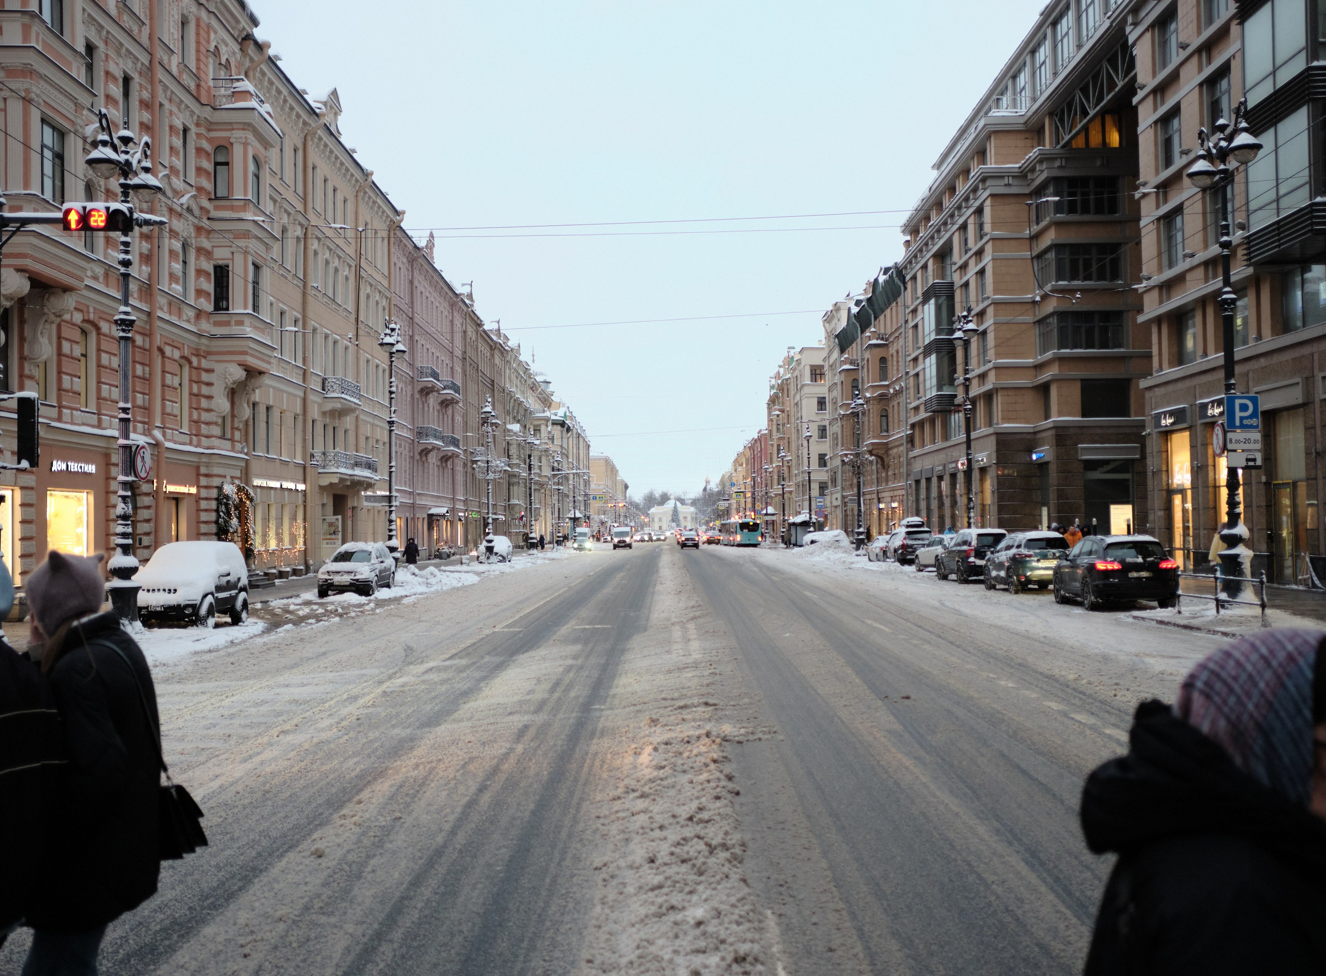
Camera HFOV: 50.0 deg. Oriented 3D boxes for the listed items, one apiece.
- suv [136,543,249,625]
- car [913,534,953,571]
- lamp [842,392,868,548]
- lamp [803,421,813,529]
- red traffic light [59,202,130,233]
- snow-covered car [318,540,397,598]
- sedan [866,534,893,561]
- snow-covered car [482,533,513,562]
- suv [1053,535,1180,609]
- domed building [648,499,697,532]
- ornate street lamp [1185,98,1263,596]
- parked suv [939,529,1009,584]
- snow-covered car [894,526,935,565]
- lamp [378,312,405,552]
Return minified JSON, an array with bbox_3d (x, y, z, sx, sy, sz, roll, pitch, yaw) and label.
[{"bbox_3d":[-10.819,2.161,32.425,1.820,1.860,4.400,-1,-2,-3],"label":"suv"},{"bbox_3d":[12.175,2.734,60.615,1.820,1.560,4.450,-1,-2,-6],"label":"car"},{"bbox_3d":[11.987,-0.926,86.846,0.800,10.100,2.600,-1,-2,0],"label":"lamp"},{"bbox_3d":[11.956,-0.145,116.346,0.800,10.100,2.600,-1,-2,0],"label":"lamp"},{"bbox_3d":[-8.544,-4.075,21.500,1.050,0.380,0.290,-1,-2,-8],"label":"red traffic light"},{"bbox_3d":[-10.204,2.743,48.001,1.890,1.770,4.750,-1,-2,-1],"label":"snow-covered car"},{"bbox_3d":[13.160,3.493,82.051,1.800,1.500,4.450,-1,-2,-2],"label":"sedan"},{"bbox_3d":[-10.737,3.859,90.028,1.780,1.600,4.300,-1,-2,0],"label":"snow-covered car"},{"bbox_3d":[10.217,1.895,32.854,1.970,1.680,4.870,-1,-2,4],"label":"suv"},{"bbox_3d":[4.524,12.373,628.996,21.800,17.200,18.000,-1,-2,0],"label":"domed building"},{"bbox_3d":[11.488,-2.630,28.959,0.680,10.100,2.750,-1,-2,0],"label":"ornate street lamp"},{"bbox_3d":[11.048,2.413,50.056,1.860,1.770,4.650,-1,-2,-2],"label":"parked suv"},{"bbox_3d":[12.426,2.951,71.920,1.815,1.840,4.785,-1,-2,0],"label":"snow-covered car"},{"bbox_3d":[-10.198,-1.349,53.846,0.800,10.100,2.600,-1,-2,0],"label":"lamp"}]

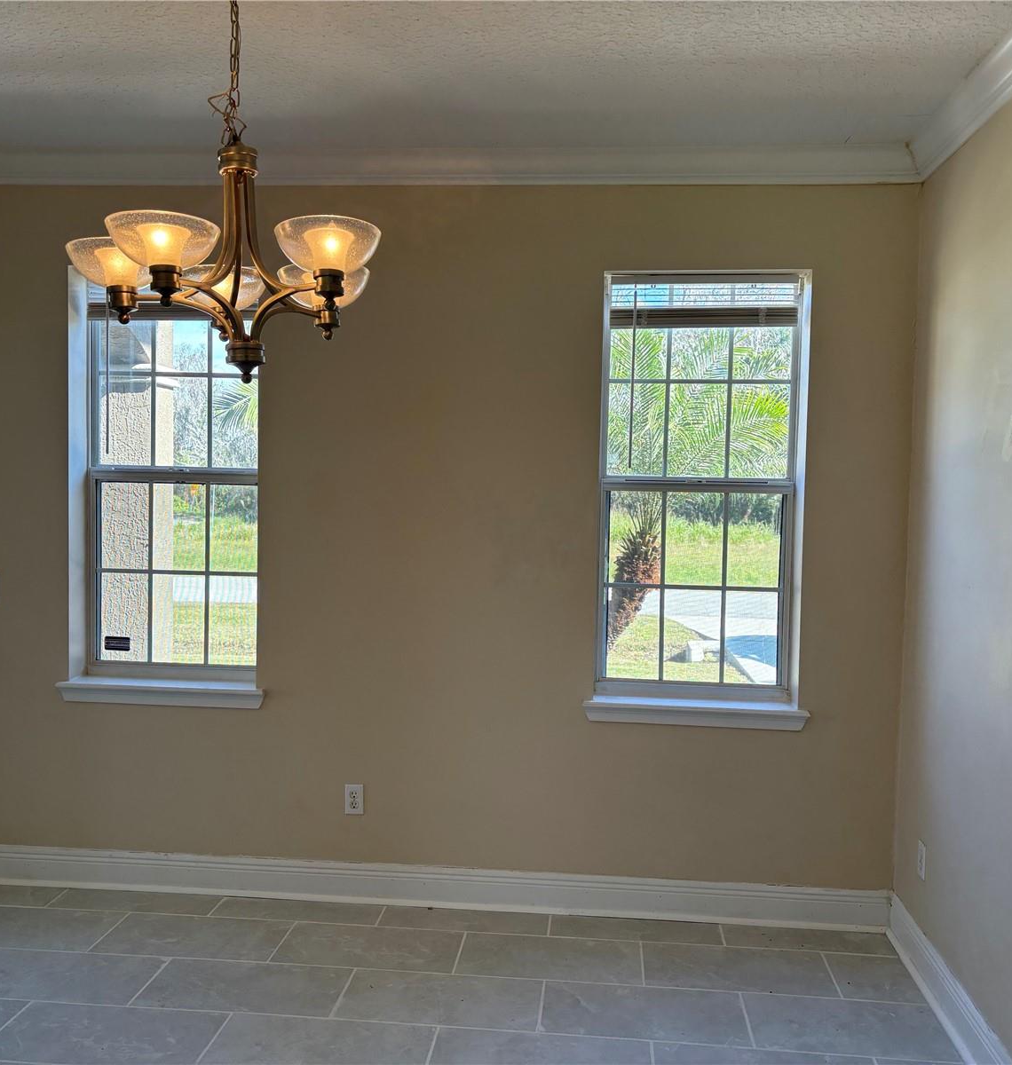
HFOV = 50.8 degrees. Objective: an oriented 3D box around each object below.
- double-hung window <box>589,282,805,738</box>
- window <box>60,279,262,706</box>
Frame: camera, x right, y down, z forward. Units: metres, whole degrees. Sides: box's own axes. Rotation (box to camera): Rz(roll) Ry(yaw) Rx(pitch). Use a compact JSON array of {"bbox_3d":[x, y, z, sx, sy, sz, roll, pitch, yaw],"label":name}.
[{"bbox_3d":[0.701,-0.119,3.846,0.775,1.620,0.190,1,3,5],"label":"double-hung window"},{"bbox_3d":[-1.267,-0.169,4.010,0.775,1.620,0.190,1,3,5],"label":"window"}]

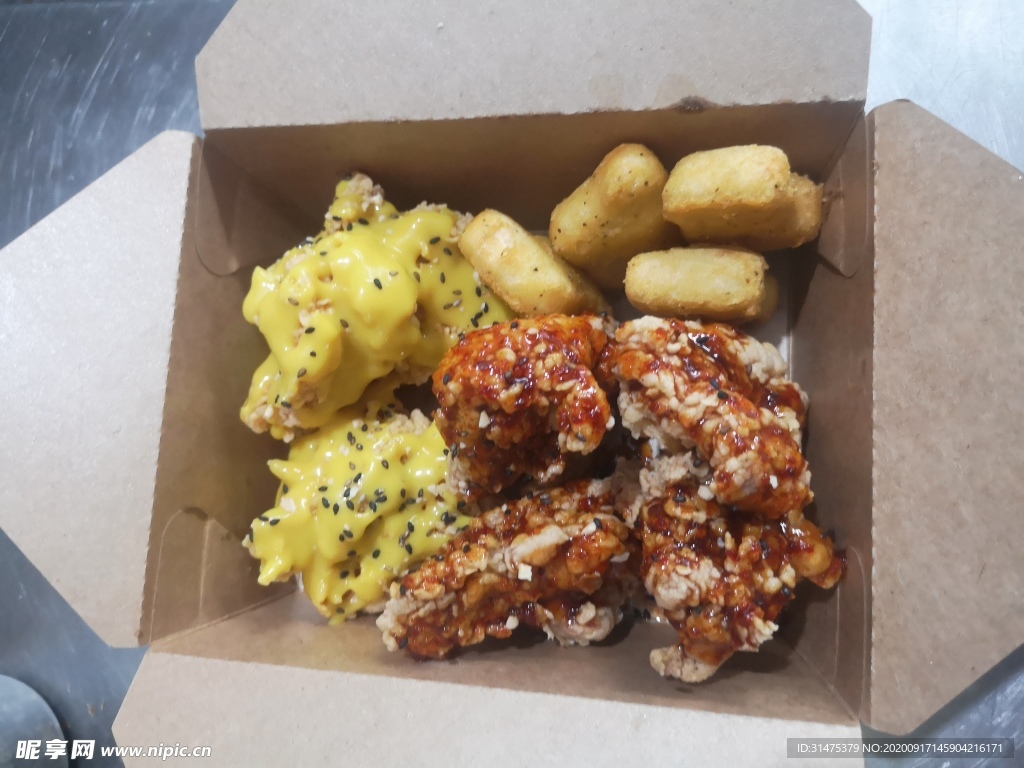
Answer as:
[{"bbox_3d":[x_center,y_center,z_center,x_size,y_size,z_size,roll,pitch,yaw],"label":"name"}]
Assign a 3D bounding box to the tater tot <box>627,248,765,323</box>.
[{"bbox_3d":[0.053,-0.029,0.226,0.039,0.024,0.018,6,84,13],"label":"tater tot"}]

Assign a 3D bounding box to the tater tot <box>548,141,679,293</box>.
[{"bbox_3d":[0.029,-0.046,0.225,0.027,0.034,0.036,39,92,14],"label":"tater tot"}]

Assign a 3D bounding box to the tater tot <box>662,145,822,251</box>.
[{"bbox_3d":[0.061,-0.048,0.213,0.040,0.026,0.023,12,85,13],"label":"tater tot"}]

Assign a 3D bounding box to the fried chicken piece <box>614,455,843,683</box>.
[{"bbox_3d":[0.052,0.045,0.203,0.052,0.042,0.050,-39,76,4],"label":"fried chicken piece"}]

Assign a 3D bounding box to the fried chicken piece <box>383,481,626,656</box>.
[{"bbox_3d":[0.002,0.051,0.213,0.070,0.036,0.036,-25,78,8],"label":"fried chicken piece"}]

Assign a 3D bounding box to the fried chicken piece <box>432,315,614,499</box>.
[{"bbox_3d":[0.004,0.005,0.224,0.051,0.043,0.044,-19,79,9],"label":"fried chicken piece"}]

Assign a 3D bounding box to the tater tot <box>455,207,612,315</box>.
[{"bbox_3d":[0.006,-0.033,0.235,0.045,0.024,0.019,35,91,14],"label":"tater tot"}]

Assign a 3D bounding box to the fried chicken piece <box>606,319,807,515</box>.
[{"bbox_3d":[0.051,0.007,0.205,0.060,0.036,0.034,43,92,14],"label":"fried chicken piece"}]

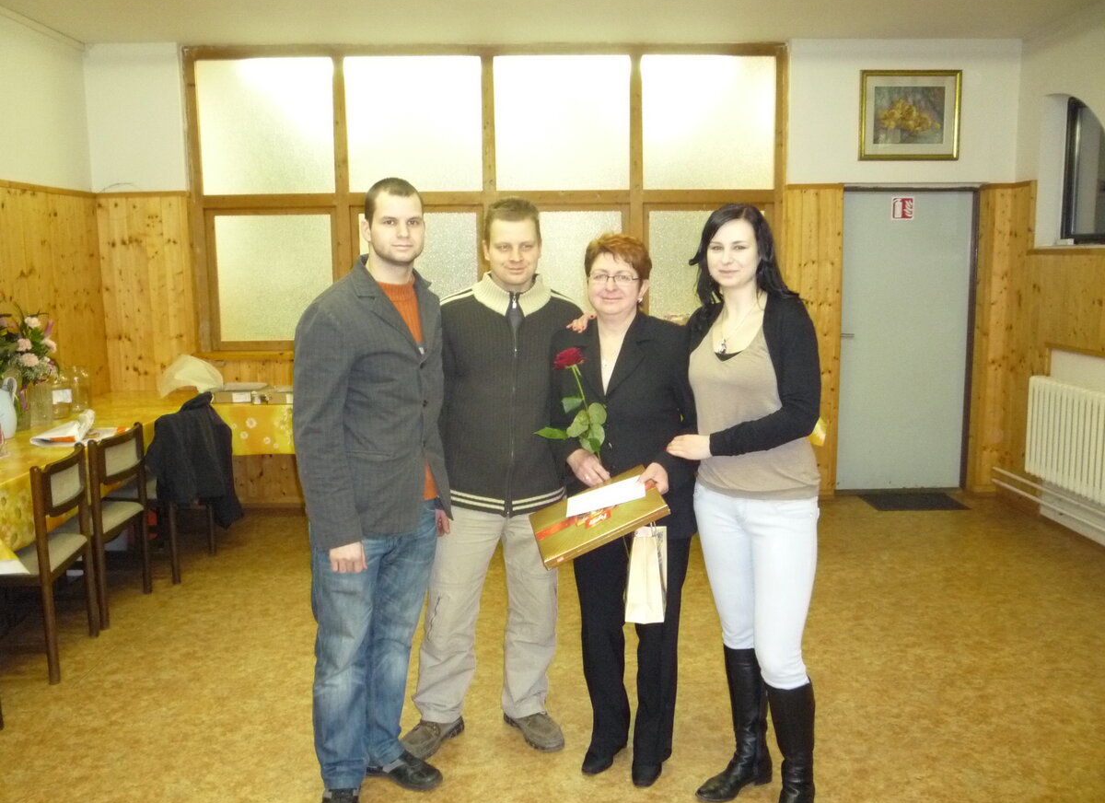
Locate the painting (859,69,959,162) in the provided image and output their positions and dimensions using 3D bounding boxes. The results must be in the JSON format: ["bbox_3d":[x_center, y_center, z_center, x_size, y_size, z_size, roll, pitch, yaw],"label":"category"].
[{"bbox_3d":[2.314,-1.846,6.179,0.656,0.562,0.030,-1,8,-2],"label":"painting"}]

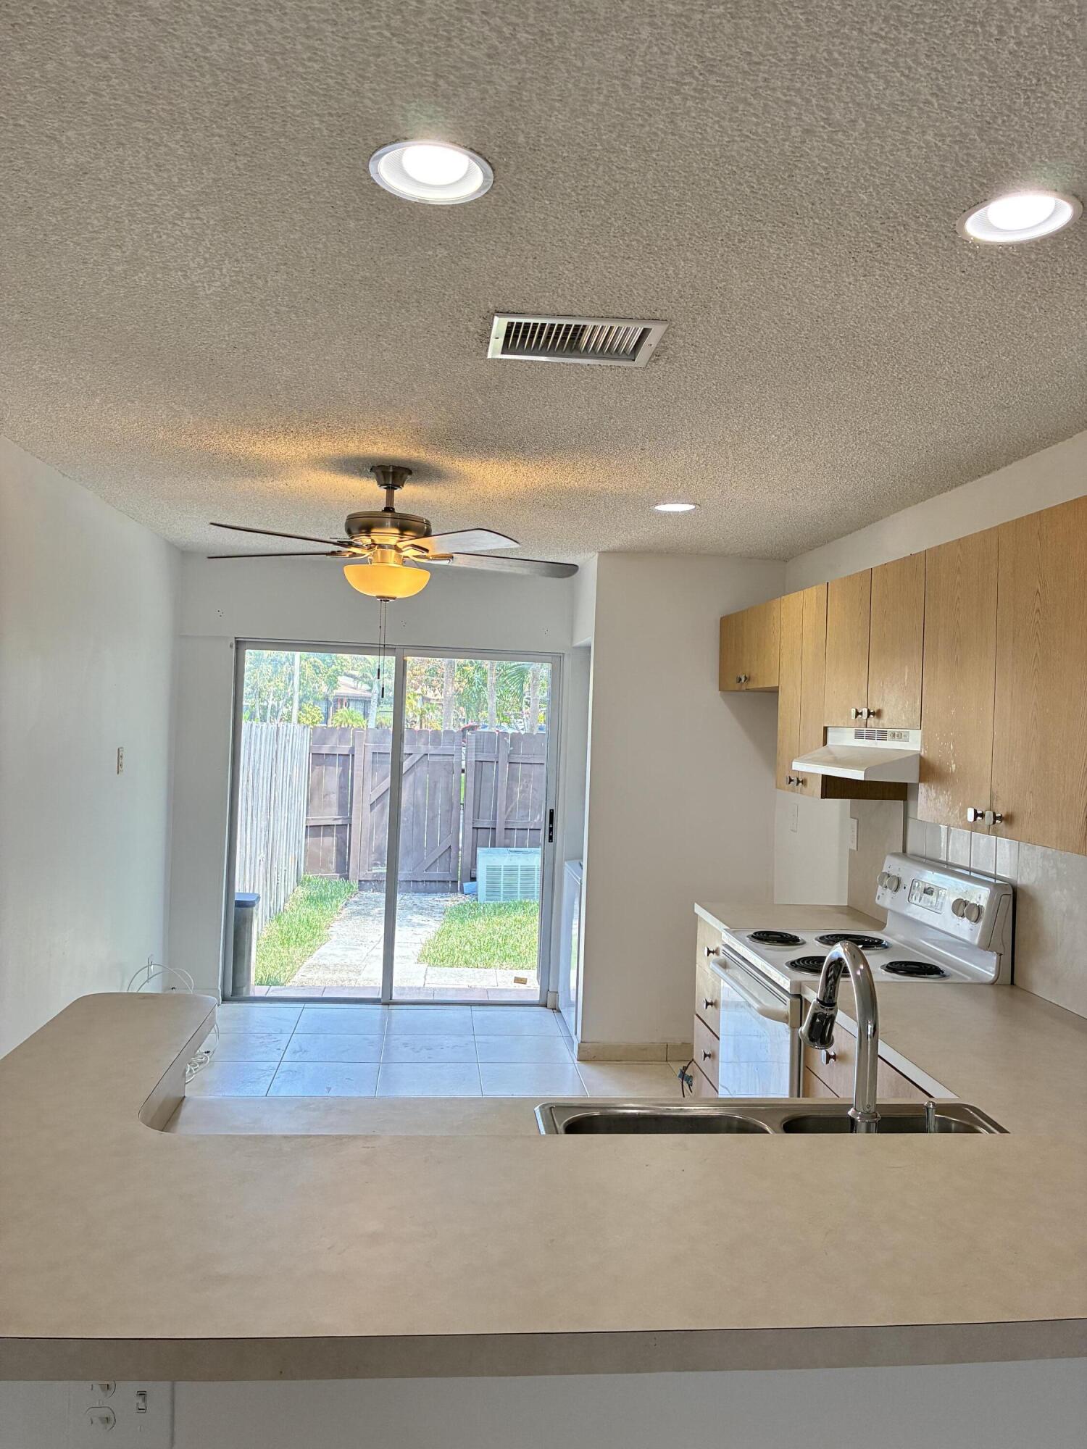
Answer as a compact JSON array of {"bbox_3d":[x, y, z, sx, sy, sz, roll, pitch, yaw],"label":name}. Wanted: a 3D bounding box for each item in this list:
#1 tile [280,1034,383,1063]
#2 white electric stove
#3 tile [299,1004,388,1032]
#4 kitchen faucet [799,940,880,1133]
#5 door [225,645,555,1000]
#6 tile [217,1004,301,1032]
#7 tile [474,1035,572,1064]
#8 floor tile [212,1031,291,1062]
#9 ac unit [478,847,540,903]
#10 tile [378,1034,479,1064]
[{"bbox_3d":[-1.008,1.573,5.278,0.455,0.010,0.452,2,0,-6],"label":"tile"},{"bbox_3d":[0.957,1.048,3.493,0.705,1.200,0.757,2,0,-6],"label":"white electric stove"},{"bbox_3d":[-1.056,1.570,5.750,0.457,0.010,0.457,2,0,-6],"label":"tile"},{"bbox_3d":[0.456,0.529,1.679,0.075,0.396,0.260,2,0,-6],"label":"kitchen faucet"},{"bbox_3d":[-0.829,0.567,6.122,1.811,2.006,0.114,2,0,-6],"label":"door"},{"bbox_3d":[-1.509,1.552,5.689,0.455,0.010,0.460,2,0,-6],"label":"tile"},{"bbox_3d":[-0.099,1.607,5.370,0.455,0.010,0.452,2,0,-6],"label":"tile"},{"bbox_3d":[-1.463,1.560,5.236,0.457,0.010,0.457,2,0,-6],"label":"floor tile"},{"bbox_3d":[-0.257,1.552,11.002,0.780,0.543,0.680,2,0,-6],"label":"ac unit"},{"bbox_3d":[-0.554,1.591,5.328,0.457,0.010,0.457,2,0,-6],"label":"tile"}]

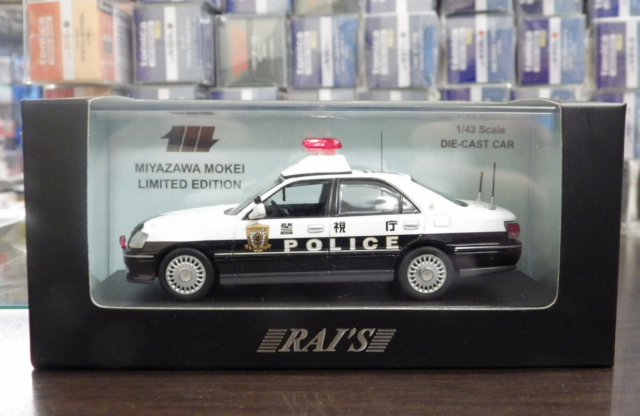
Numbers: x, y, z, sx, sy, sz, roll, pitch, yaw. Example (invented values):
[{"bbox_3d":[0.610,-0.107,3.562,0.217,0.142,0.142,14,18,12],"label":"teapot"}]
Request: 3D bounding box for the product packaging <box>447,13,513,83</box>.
[{"bbox_3d":[0.095,-0.099,0.494,0.041,0.043,0.087,0,6,0],"label":"product packaging"}]

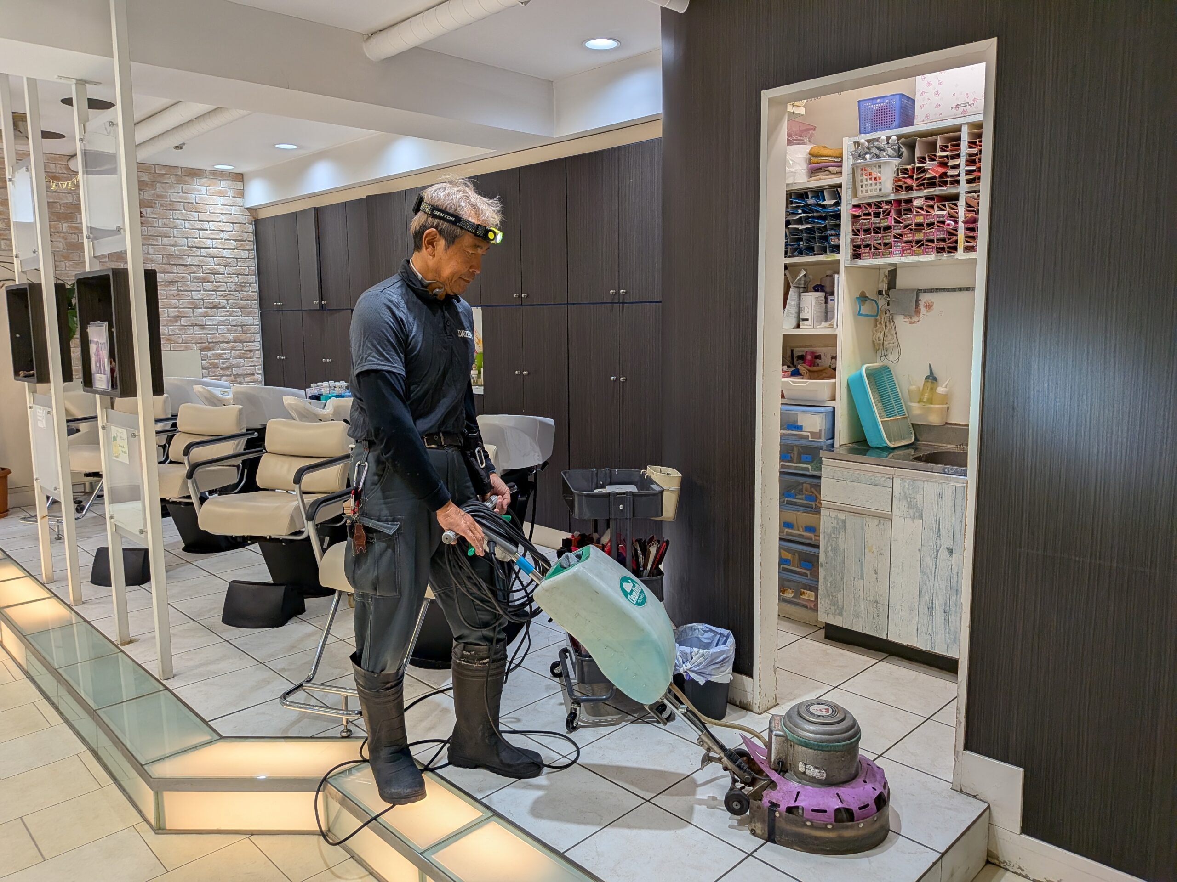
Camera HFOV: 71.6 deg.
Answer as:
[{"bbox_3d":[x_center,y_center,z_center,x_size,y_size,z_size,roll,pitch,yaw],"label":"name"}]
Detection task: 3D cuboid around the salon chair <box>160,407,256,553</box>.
[{"bbox_3d":[-2.372,0.208,4.947,0.600,0.840,0.720,3,8,26],"label":"salon chair"}]

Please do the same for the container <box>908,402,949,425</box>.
[{"bbox_3d":[1.442,-0.114,3.464,0.085,0.085,0.150,-8,11,-44],"label":"container"}]

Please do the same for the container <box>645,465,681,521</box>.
[{"bbox_3d":[0.260,0.182,2.785,0.095,0.165,0.140,-1,7,-6],"label":"container"}]

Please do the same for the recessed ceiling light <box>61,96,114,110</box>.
[{"bbox_3d":[-2.964,-2.018,4.832,0.275,0.060,0.275,-8,11,-44],"label":"recessed ceiling light"}]

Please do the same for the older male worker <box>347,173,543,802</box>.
[{"bbox_3d":[-0.388,0.143,2.204,0.500,1.650,0.490,4,9,30],"label":"older male worker"}]

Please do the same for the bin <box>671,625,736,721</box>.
[{"bbox_3d":[0.385,0.788,2.761,0.235,0.265,0.235,-8,11,-44],"label":"bin"}]

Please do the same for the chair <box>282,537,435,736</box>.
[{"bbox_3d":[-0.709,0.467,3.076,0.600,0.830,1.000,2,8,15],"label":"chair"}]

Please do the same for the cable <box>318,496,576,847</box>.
[{"bbox_3d":[-0.401,0.605,2.376,0.750,0.950,0.620,0,7,0],"label":"cable"}]

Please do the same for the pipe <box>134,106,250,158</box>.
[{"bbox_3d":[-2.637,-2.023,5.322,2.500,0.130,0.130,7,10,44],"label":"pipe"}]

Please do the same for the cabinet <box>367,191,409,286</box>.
[{"bbox_3d":[-1.317,-1.352,5.819,0.420,0.800,0.330,6,10,39],"label":"cabinet"}]

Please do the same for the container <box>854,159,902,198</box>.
[{"bbox_3d":[1.160,-1.021,3.202,0.180,0.135,0.200,7,10,44],"label":"container"}]

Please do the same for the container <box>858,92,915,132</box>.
[{"bbox_3d":[1.213,-1.275,3.246,0.230,0.130,0.178,-8,11,-44],"label":"container"}]

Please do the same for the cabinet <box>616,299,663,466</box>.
[{"bbox_3d":[0.399,-0.065,4.338,0.320,1.330,0.385,-8,11,-44],"label":"cabinet"}]

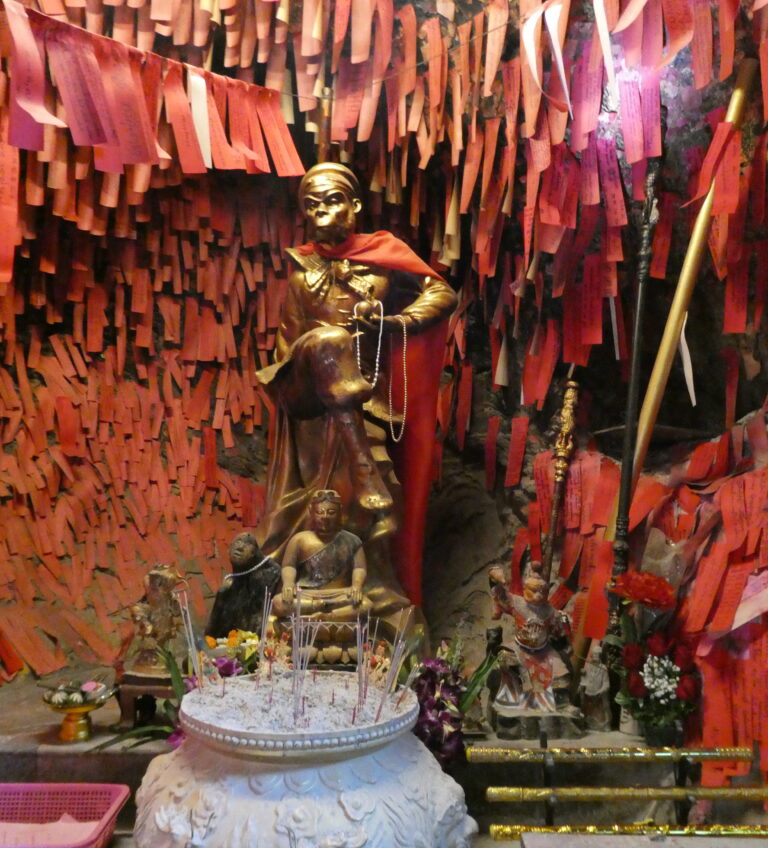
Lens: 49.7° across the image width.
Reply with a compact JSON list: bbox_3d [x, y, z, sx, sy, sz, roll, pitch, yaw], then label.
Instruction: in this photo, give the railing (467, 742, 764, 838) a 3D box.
[{"bbox_3d":[0.418,0.637,1.440,0.540,0.175,0.080,0,-3,0],"label":"railing"}]

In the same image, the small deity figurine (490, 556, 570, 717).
[{"bbox_3d":[0.286,0.419,1.620,0.165,0.310,0.125,0,-3,-8],"label":"small deity figurine"}]

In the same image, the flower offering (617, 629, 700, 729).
[{"bbox_3d":[0.524,0.485,1.580,0.160,0.195,0.150,0,-3,0],"label":"flower offering"}]

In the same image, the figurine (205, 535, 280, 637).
[{"bbox_3d":[-0.334,0.400,1.980,0.180,0.280,0.170,-2,-4,32],"label":"figurine"}]

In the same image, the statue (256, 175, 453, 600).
[{"bbox_3d":[-0.071,-0.045,2.150,0.500,1.270,0.440,0,-3,8],"label":"statue"}]

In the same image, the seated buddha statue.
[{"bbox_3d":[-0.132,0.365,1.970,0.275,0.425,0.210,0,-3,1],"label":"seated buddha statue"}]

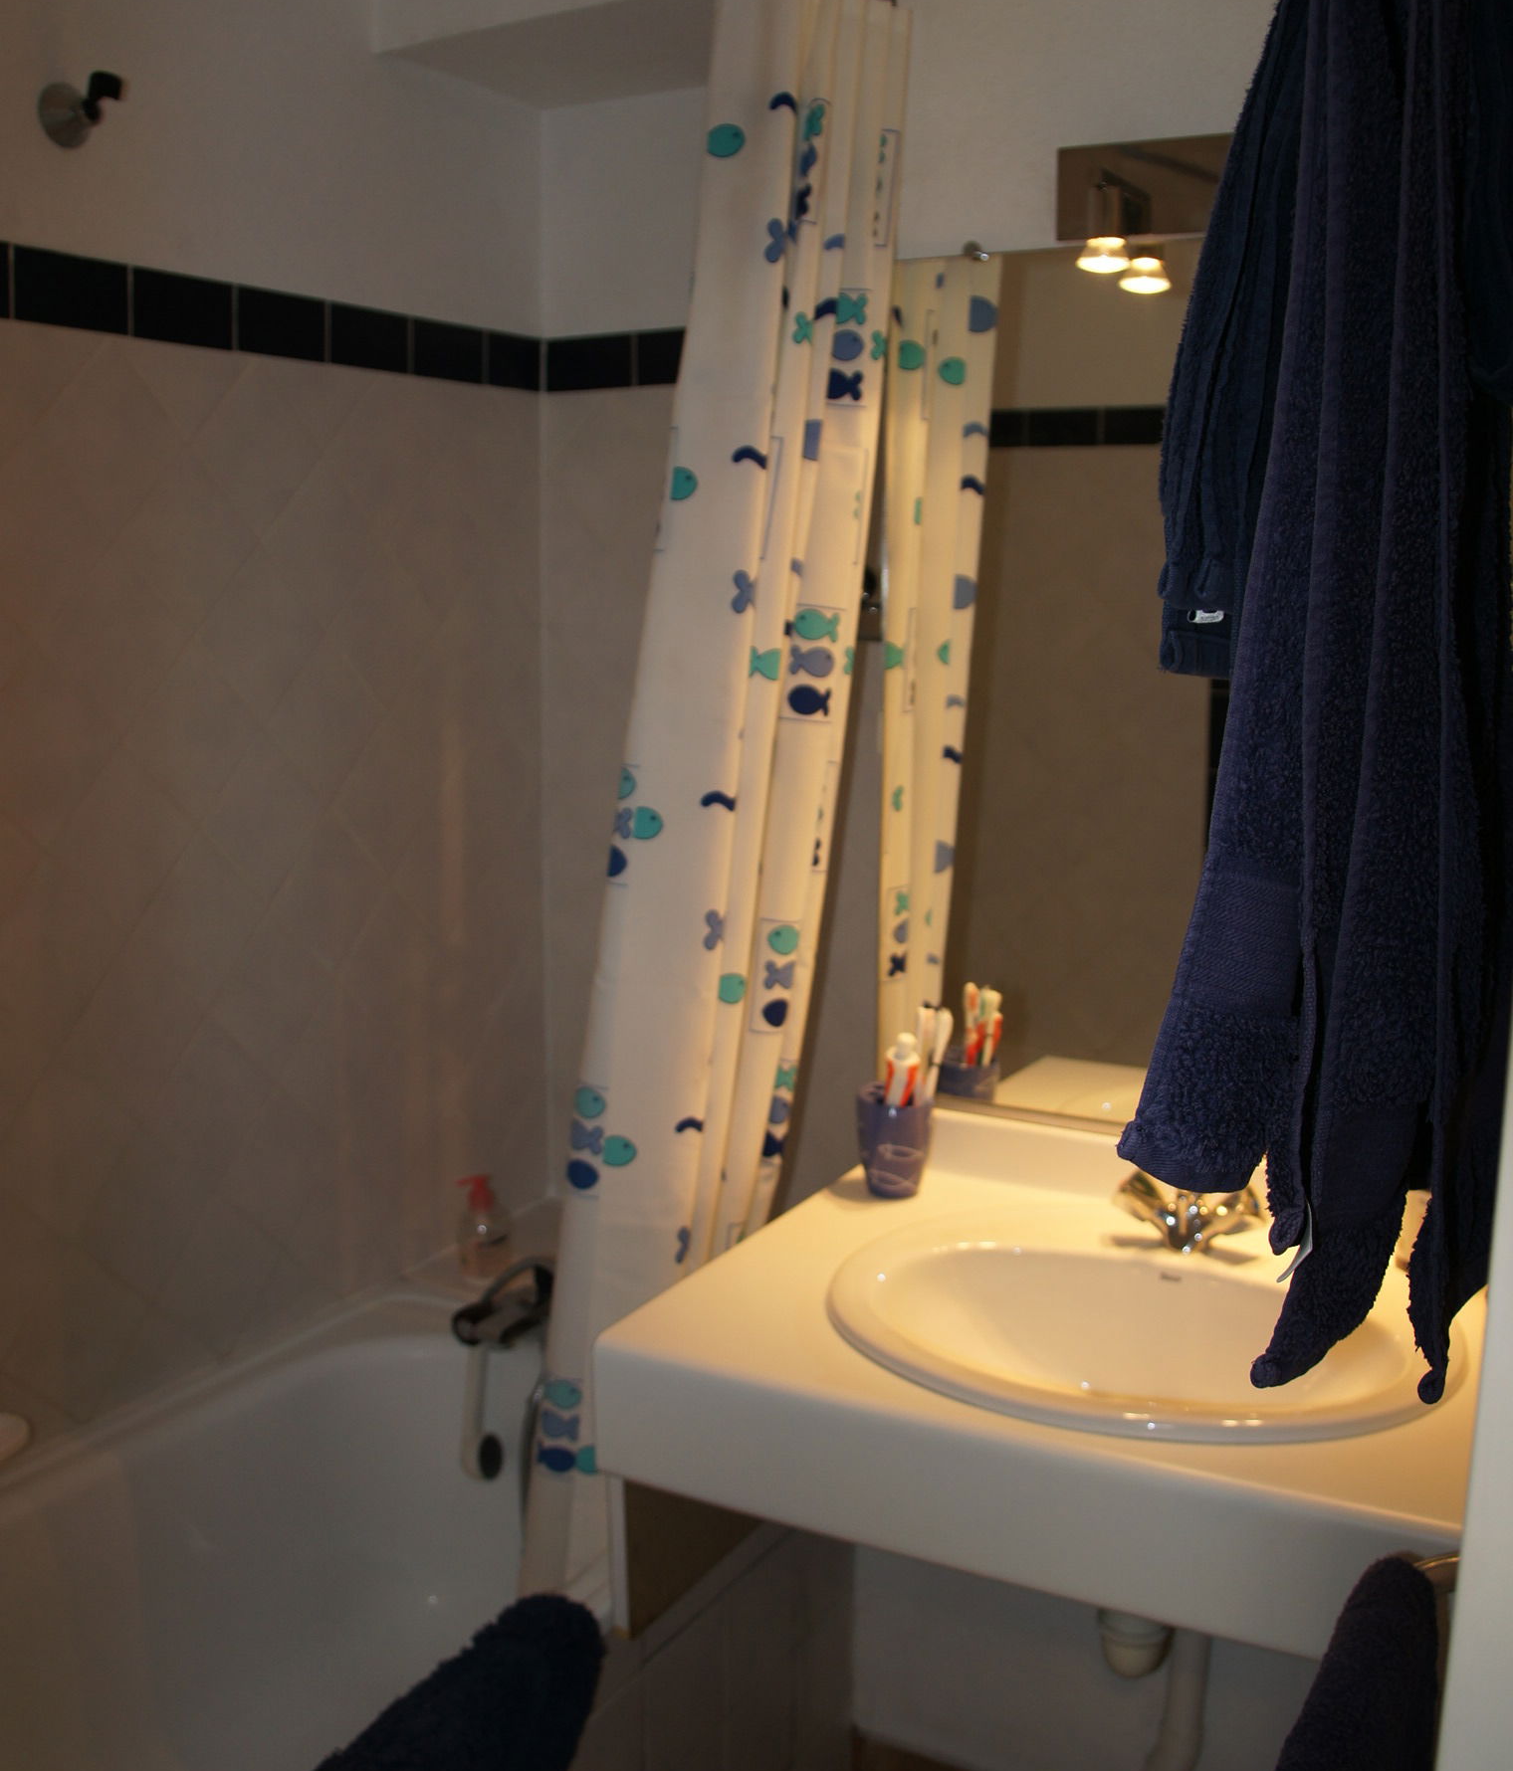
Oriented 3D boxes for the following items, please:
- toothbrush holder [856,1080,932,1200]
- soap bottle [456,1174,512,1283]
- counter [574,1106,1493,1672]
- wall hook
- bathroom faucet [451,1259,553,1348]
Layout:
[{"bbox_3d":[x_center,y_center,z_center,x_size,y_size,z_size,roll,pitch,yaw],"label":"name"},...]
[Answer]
[{"bbox_3d":[0.156,0.289,1.915,0.092,0.115,0.092,0,10,0],"label":"toothbrush holder"},{"bbox_3d":[-0.381,0.471,2.364,0.068,0.148,0.065,-6,12,-30],"label":"soap bottle"},{"bbox_3d":[0.362,0.424,1.594,0.845,0.200,0.570,6,12,30],"label":"counter"},{"bbox_3d":[-0.681,-0.797,1.750,0.075,0.072,0.067,6,12,30],"label":"wall hook"},{"bbox_3d":[-0.281,0.531,2.213,0.180,0.125,0.190,6,12,30],"label":"bathroom faucet"}]

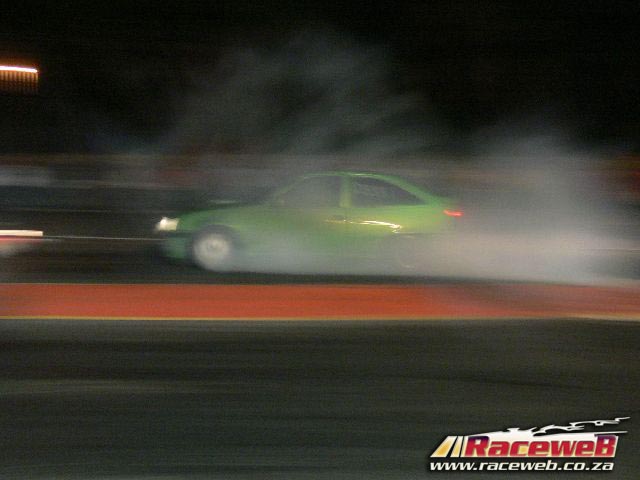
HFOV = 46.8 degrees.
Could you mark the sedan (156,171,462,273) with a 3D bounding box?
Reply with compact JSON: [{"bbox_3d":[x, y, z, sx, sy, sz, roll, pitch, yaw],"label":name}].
[{"bbox_3d":[-0.145,-0.325,10.350,4.050,1.340,1.670,0,6,-2],"label":"sedan"}]

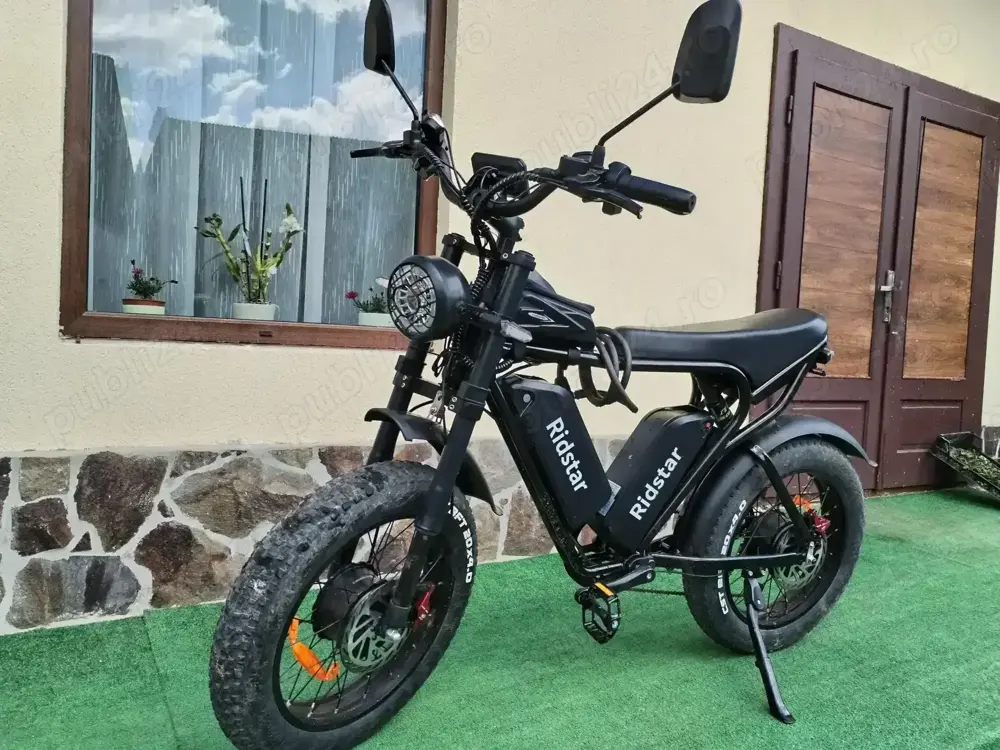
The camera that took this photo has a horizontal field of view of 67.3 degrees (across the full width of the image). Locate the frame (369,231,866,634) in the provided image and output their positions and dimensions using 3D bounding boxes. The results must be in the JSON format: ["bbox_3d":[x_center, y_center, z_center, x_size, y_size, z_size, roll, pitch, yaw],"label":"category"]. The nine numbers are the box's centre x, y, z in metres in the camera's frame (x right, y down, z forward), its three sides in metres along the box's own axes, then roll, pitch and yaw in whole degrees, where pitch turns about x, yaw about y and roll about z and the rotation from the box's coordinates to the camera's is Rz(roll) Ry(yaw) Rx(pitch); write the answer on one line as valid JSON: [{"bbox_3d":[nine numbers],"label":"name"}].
[{"bbox_3d":[0.370,0.110,1.637,1.438,0.749,0.286,0,10,-26],"label":"frame"}]

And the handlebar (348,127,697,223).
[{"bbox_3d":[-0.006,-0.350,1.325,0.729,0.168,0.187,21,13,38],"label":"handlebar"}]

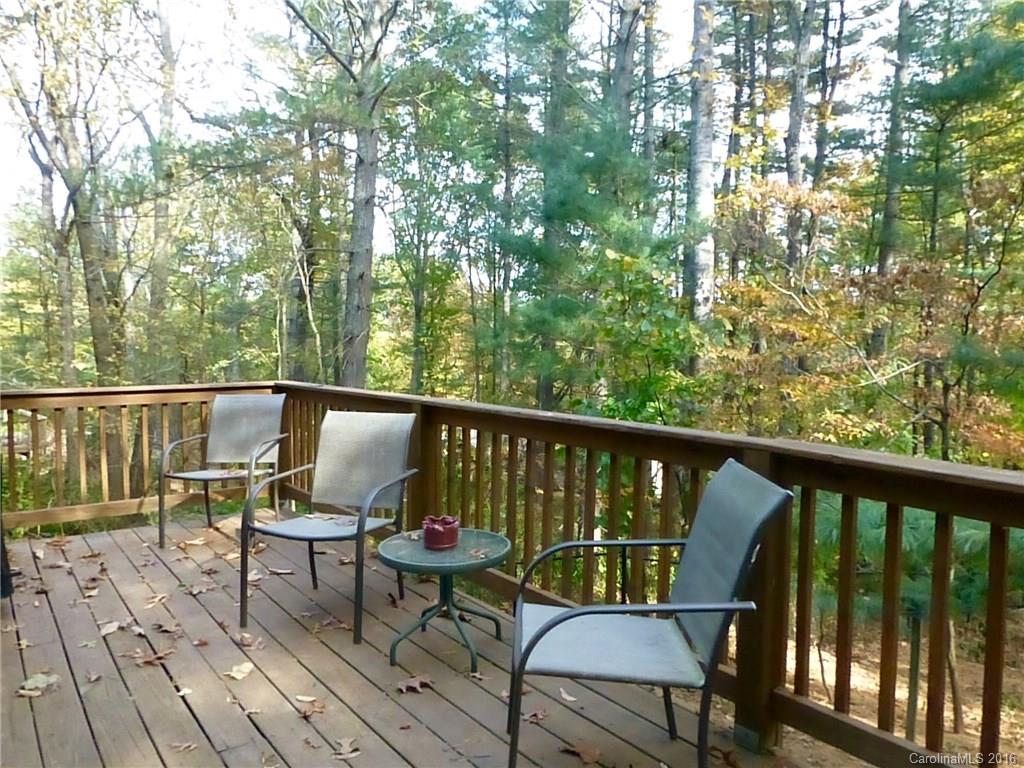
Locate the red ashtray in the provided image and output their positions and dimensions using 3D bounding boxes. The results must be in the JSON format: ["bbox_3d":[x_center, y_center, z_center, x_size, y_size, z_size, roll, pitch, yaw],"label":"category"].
[{"bbox_3d":[-0.280,0.592,2.825,0.140,0.092,0.140,1,3,0],"label":"red ashtray"}]

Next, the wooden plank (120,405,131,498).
[{"bbox_3d":[-2.586,0.465,4.751,0.035,0.710,0.035,-2,4,-39],"label":"wooden plank"}]

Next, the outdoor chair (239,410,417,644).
[{"bbox_3d":[-0.803,0.596,3.289,0.589,0.893,0.708,1,3,16],"label":"outdoor chair"}]

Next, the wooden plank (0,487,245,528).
[{"bbox_3d":[-2.594,0.821,4.719,1.950,0.089,0.038,-2,4,-39],"label":"wooden plank"}]

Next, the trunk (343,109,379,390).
[{"bbox_3d":[-1.984,-1.840,9.400,0.300,4.000,0.300,4,3,0],"label":"trunk"}]

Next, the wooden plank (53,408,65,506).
[{"bbox_3d":[-2.881,0.474,4.514,0.035,0.710,0.035,-2,4,-39],"label":"wooden plank"}]

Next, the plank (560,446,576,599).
[{"bbox_3d":[0.239,0.568,2.953,0.036,0.640,0.036,-2,4,-38],"label":"plank"}]

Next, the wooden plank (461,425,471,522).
[{"bbox_3d":[-0.233,0.551,3.587,0.035,0.710,0.035,-2,4,-39],"label":"wooden plank"}]

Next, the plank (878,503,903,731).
[{"bbox_3d":[1.036,0.641,1.944,0.034,0.680,0.034,-2,4,-39],"label":"plank"}]

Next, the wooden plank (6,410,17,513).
[{"bbox_3d":[-3.071,0.480,4.362,0.035,0.710,0.035,-2,4,-39],"label":"wooden plank"}]

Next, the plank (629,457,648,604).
[{"bbox_3d":[0.472,0.587,2.654,0.036,0.640,0.036,-2,4,-38],"label":"plank"}]

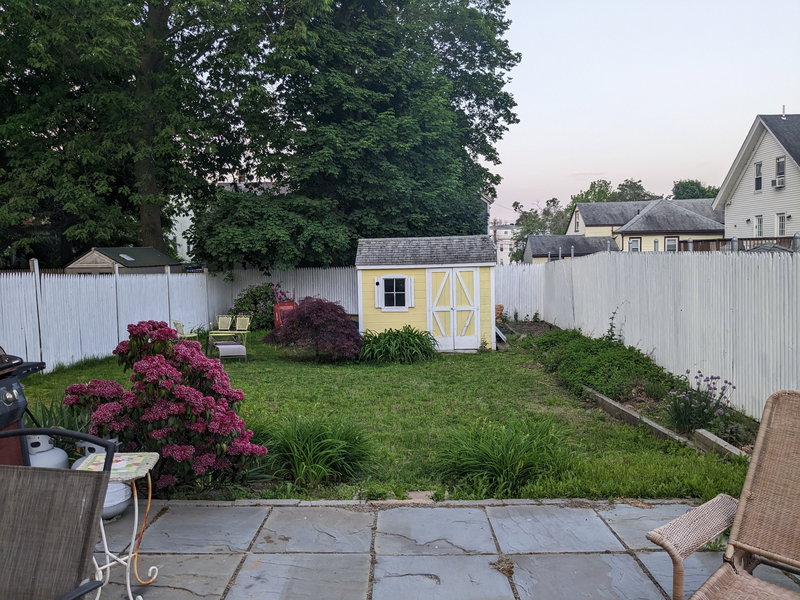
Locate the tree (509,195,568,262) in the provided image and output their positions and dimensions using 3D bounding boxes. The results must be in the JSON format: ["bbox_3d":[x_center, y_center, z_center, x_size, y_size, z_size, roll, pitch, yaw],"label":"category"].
[{"bbox_3d":[13.265,-5.977,59.762,6.000,8.100,6.000,-2,4,0],"label":"tree"}]

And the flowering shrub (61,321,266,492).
[{"bbox_3d":[-1.578,0.658,4.198,1.270,1.090,1.120,-1,4,1],"label":"flowering shrub"}]

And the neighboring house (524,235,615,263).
[{"bbox_3d":[10.554,-2.188,37.956,5.200,3.500,5.000,-1,4,4],"label":"neighboring house"}]

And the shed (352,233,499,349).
[{"bbox_3d":[0.627,-0.194,14.218,3.000,2.460,2.000,-1,4,1],"label":"shed"}]

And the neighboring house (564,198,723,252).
[{"bbox_3d":[18.979,-4.312,46.352,11.500,6.200,8.500,-1,4,7],"label":"neighboring house"}]

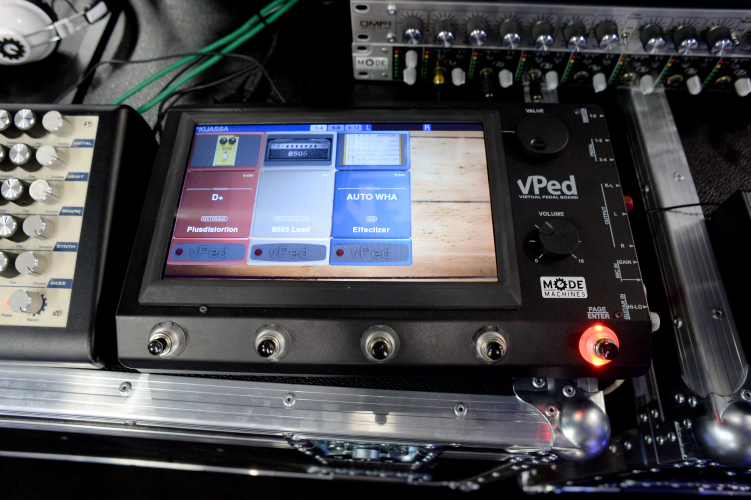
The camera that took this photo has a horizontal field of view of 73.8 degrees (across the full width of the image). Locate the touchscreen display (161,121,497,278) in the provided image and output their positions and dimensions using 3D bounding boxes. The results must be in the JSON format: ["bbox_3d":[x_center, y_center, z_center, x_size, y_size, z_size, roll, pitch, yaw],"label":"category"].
[{"bbox_3d":[-0.029,-0.036,0.362,0.221,0.010,0.129,0,65,1],"label":"touchscreen display"}]

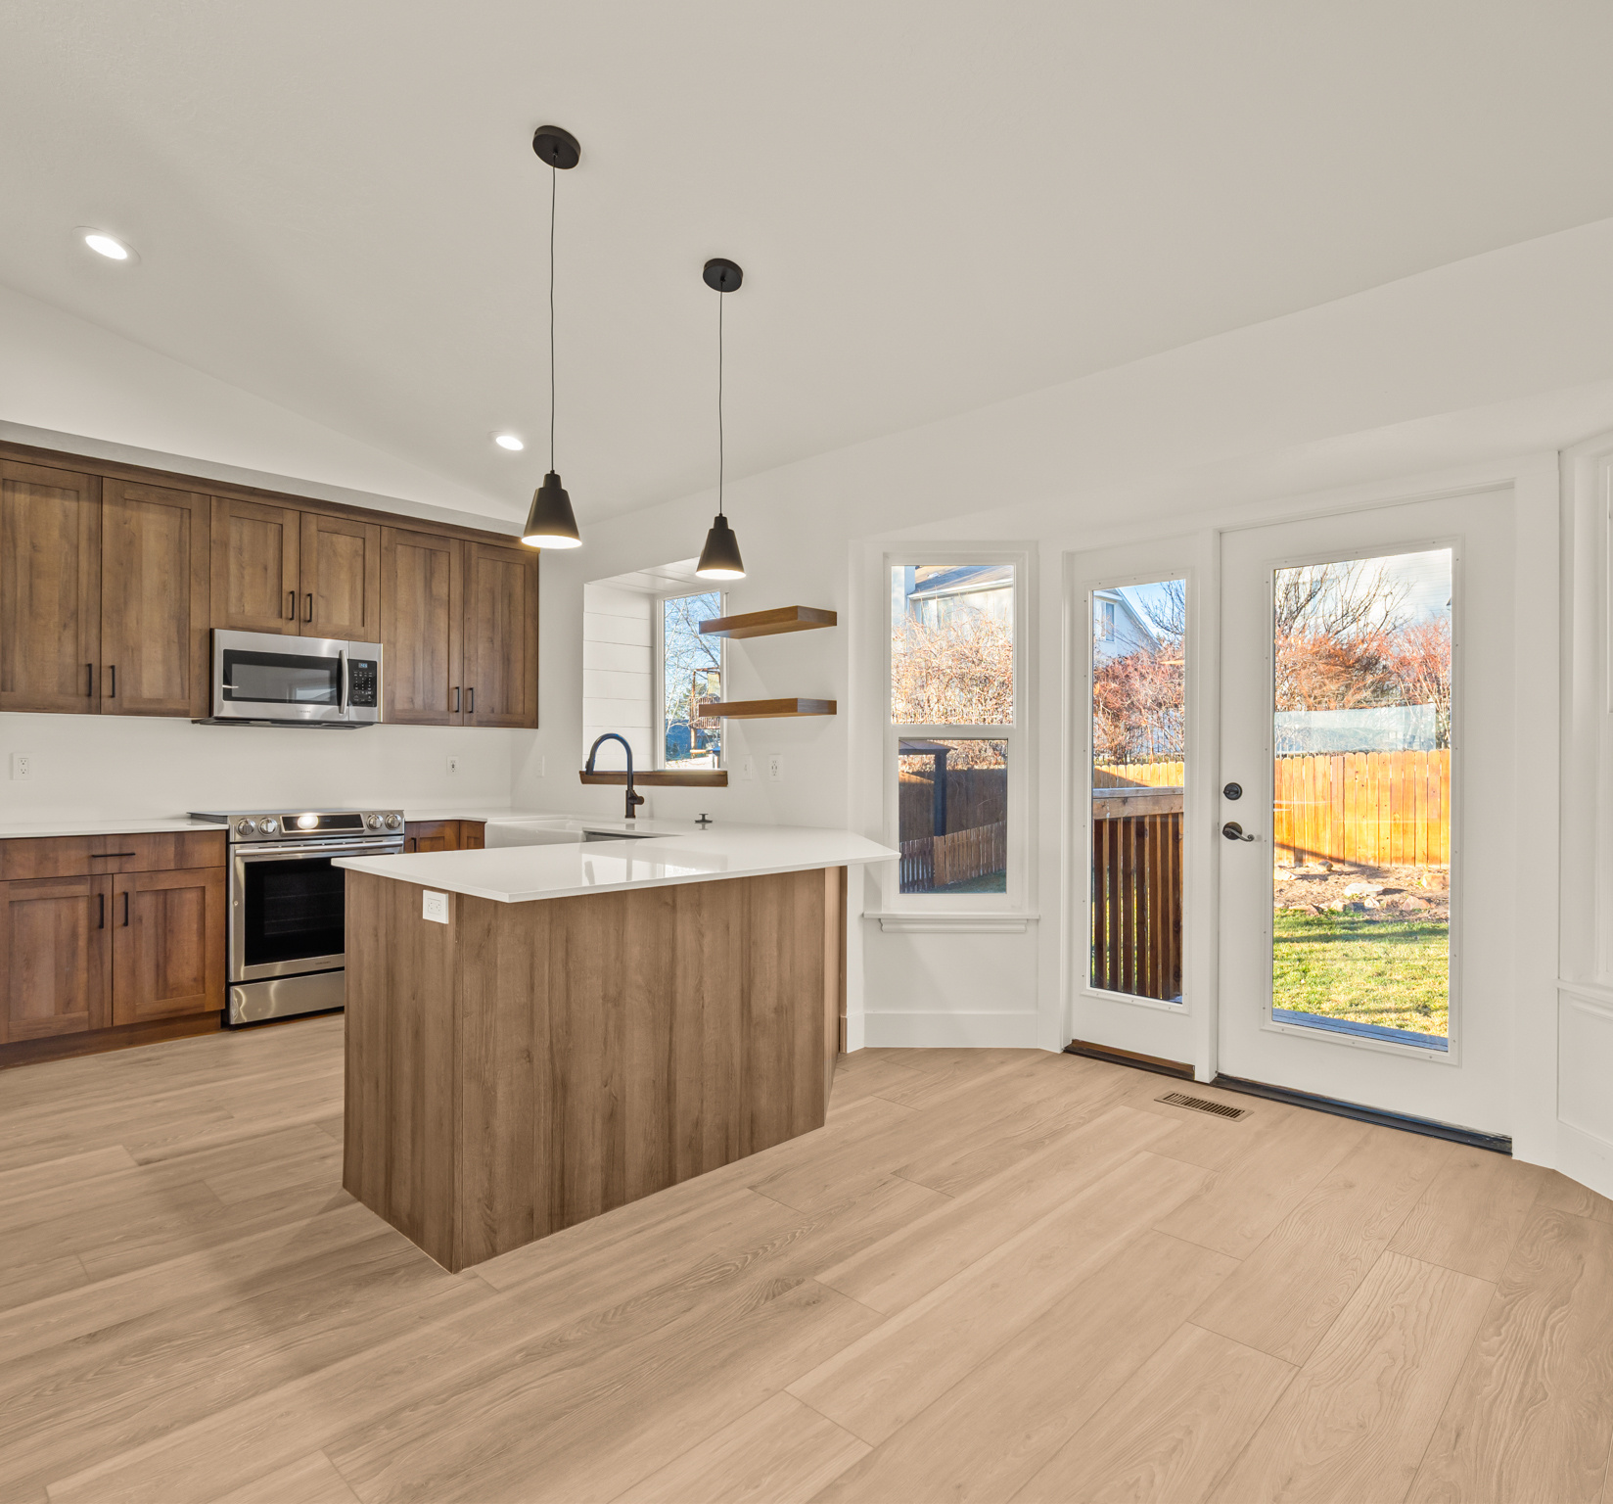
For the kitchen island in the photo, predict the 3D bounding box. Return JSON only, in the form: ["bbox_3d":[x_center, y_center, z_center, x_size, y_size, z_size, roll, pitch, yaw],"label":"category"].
[{"bbox_3d":[-0.386,0.782,3.004,0.994,0.912,1.827,0,0,45],"label":"kitchen island"}]

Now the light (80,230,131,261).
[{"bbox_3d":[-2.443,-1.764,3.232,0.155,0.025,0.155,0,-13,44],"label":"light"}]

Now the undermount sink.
[{"bbox_3d":[-1.050,0.463,4.283,0.800,0.240,0.480,0,0,44],"label":"undermount sink"}]

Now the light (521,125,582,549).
[{"bbox_3d":[-0.662,-1.085,2.447,0.160,1.067,0.160,0,0,44],"label":"light"}]

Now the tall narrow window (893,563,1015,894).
[{"bbox_3d":[0.616,-0.094,3.935,0.550,1.420,0.080,0,0,-1],"label":"tall narrow window"}]

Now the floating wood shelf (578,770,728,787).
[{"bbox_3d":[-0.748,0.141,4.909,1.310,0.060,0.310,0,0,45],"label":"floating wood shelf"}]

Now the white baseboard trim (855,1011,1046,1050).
[{"bbox_3d":[0.608,1.163,3.866,0.740,0.150,0.016,0,0,-1],"label":"white baseboard trim"}]

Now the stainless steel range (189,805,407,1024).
[{"bbox_3d":[-2.458,0.758,4.502,0.689,0.941,0.758,0,0,45],"label":"stainless steel range"}]

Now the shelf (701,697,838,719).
[{"bbox_3d":[-0.177,-0.182,3.970,0.620,0.055,0.230,0,0,44],"label":"shelf"}]

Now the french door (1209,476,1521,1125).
[{"bbox_3d":[1.892,0.196,3.205,0.900,2.030,0.045,0,0,44],"label":"french door"}]

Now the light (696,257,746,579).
[{"bbox_3d":[-0.259,-1.018,2.855,0.153,0.938,0.153,0,0,0],"label":"light"}]

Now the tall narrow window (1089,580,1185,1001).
[{"bbox_3d":[1.329,0.157,3.739,0.396,1.657,0.070,0,0,45],"label":"tall narrow window"}]

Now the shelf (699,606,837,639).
[{"bbox_3d":[-0.180,-0.553,4.019,0.631,0.058,0.245,0,0,45],"label":"shelf"}]

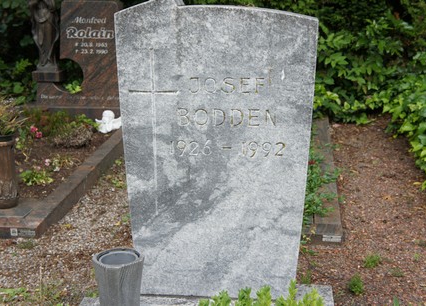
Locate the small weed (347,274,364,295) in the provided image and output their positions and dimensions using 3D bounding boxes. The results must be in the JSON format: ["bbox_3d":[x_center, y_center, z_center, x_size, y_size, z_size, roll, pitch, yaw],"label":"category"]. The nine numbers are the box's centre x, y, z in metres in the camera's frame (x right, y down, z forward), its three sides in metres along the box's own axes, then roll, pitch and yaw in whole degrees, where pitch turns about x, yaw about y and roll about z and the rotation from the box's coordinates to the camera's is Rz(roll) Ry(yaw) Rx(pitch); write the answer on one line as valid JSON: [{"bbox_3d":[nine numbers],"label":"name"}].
[{"bbox_3d":[0.528,0.485,2.543,0.060,0.065,0.060,0,18,0],"label":"small weed"}]

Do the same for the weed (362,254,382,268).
[{"bbox_3d":[0.636,0.431,2.742,0.072,0.045,0.064,0,18,0],"label":"weed"}]

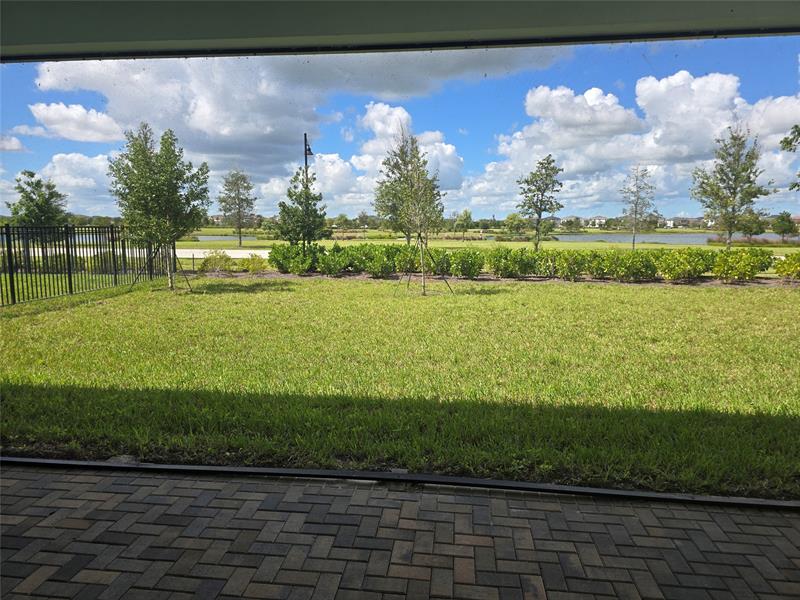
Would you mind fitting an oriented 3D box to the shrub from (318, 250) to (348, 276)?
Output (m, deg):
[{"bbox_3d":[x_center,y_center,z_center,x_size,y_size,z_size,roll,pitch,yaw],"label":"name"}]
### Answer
[{"bbox_3d":[-2.121,-1.148,16.900,0.954,0.849,0.954,-1,8,-7],"label":"shrub"}]

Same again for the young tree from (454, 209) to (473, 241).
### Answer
[{"bbox_3d":[6.550,-7.745,54.828,1.801,3.340,1.800,2,8,9],"label":"young tree"}]

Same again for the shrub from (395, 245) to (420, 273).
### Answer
[{"bbox_3d":[0.259,-1.394,18.162,0.960,1.000,0.960,0,8,1],"label":"shrub"}]

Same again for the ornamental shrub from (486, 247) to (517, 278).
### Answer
[{"bbox_3d":[3.268,-1.199,17.112,0.966,0.999,0.973,2,8,10],"label":"ornamental shrub"}]

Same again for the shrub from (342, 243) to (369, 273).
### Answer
[{"bbox_3d":[-1.536,-1.413,18.294,1.115,0.990,1.115,0,8,-5],"label":"shrub"}]

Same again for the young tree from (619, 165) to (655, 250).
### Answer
[{"bbox_3d":[15.084,-5.820,33.898,2.227,5.502,2.200,2,8,9],"label":"young tree"}]

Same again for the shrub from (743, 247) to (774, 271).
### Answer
[{"bbox_3d":[11.356,-1.241,16.907,1.113,0.909,1.080,2,8,10],"label":"shrub"}]

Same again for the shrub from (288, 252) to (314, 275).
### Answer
[{"bbox_3d":[-3.169,-1.170,17.102,0.812,0.714,0.850,2,8,9],"label":"shrub"}]

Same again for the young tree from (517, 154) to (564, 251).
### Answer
[{"bbox_3d":[9.822,-6.686,36.668,3.312,6.520,3.146,2,8,15],"label":"young tree"}]

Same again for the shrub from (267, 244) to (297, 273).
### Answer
[{"bbox_3d":[-4.181,-1.455,18.752,1.058,0.990,1.027,2,8,10],"label":"shrub"}]

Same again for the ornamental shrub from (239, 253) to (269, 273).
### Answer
[{"bbox_3d":[-4.984,-1.288,18.081,0.990,0.654,0.950,2,8,9],"label":"ornamental shrub"}]

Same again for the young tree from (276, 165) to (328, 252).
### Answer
[{"bbox_3d":[-4.041,-3.461,22.031,2.073,4.001,2.010,2,8,10],"label":"young tree"}]

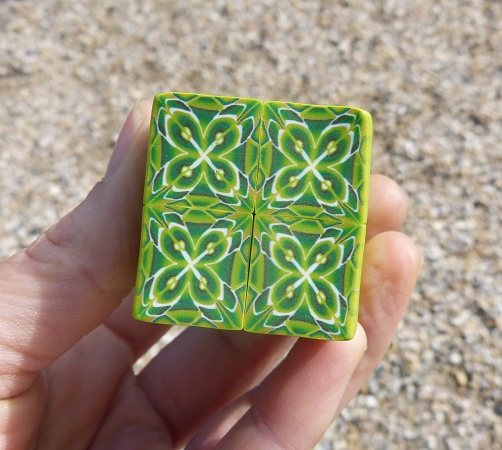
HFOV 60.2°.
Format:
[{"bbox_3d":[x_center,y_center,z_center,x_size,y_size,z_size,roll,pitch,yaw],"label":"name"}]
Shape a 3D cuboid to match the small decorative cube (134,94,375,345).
[{"bbox_3d":[0.000,-0.001,0.105,0.043,0.043,0.044,5,89,-1],"label":"small decorative cube"}]

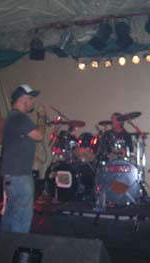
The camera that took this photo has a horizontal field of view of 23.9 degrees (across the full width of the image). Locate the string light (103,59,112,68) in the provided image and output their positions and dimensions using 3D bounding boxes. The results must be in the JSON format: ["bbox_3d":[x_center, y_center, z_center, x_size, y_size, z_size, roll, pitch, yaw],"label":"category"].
[{"bbox_3d":[0.459,-0.960,5.000,0.130,0.130,0.150,0,18,-3],"label":"string light"}]

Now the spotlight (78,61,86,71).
[{"bbox_3d":[0.126,-0.975,5.310,0.130,0.130,0.150,0,7,15],"label":"spotlight"}]

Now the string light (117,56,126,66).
[{"bbox_3d":[0.673,-0.975,4.983,0.130,0.130,0.150,0,7,15],"label":"string light"}]

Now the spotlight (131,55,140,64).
[{"bbox_3d":[0.850,-0.975,4.877,0.130,0.130,0.150,0,7,15],"label":"spotlight"}]

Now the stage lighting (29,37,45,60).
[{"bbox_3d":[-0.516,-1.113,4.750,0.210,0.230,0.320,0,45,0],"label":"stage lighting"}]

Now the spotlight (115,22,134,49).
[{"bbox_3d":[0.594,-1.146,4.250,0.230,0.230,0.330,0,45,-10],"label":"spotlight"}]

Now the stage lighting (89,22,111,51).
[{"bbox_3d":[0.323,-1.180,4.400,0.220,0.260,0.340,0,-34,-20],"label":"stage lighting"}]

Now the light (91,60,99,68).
[{"bbox_3d":[0.305,-0.975,5.204,0.130,0.130,0.150,0,7,15],"label":"light"}]

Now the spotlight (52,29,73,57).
[{"bbox_3d":[-0.162,-1.150,4.600,0.230,0.330,0.230,0,-34,44],"label":"spotlight"}]

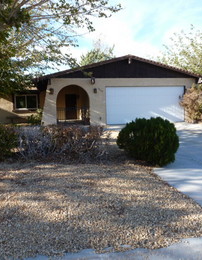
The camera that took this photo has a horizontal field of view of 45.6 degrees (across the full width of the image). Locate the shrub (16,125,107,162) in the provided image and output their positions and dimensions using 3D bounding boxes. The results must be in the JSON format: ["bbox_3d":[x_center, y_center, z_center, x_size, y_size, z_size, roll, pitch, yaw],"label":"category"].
[{"bbox_3d":[-1.030,0.290,6.300,2.300,0.900,1.150,-1,7,0],"label":"shrub"}]

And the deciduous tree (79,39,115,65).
[{"bbox_3d":[-0.550,-6.100,27.500,5.200,8.400,5.000,-1,7,0],"label":"deciduous tree"}]

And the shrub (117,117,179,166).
[{"bbox_3d":[1.190,0.200,6.100,1.500,1.100,1.450,-1,7,0],"label":"shrub"}]

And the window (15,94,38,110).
[{"bbox_3d":[-5.720,-2.150,18.500,1.770,1.200,0.120,-2,7,-9],"label":"window"}]

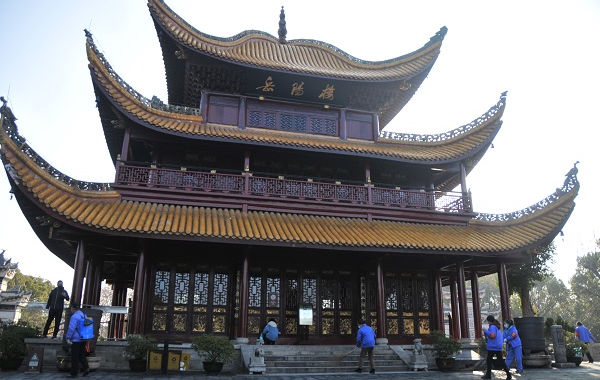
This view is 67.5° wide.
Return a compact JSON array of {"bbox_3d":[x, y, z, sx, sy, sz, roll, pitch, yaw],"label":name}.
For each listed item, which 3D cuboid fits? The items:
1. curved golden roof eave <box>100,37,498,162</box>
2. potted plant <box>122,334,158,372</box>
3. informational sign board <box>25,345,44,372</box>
[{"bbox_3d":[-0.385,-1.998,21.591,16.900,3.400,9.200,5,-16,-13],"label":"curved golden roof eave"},{"bbox_3d":[-4.522,4.598,12.738,0.992,1.025,0.992,5,-18,-13],"label":"potted plant"},{"bbox_3d":[-6.386,4.071,10.787,0.408,0.634,0.200,5,-18,-13],"label":"informational sign board"}]

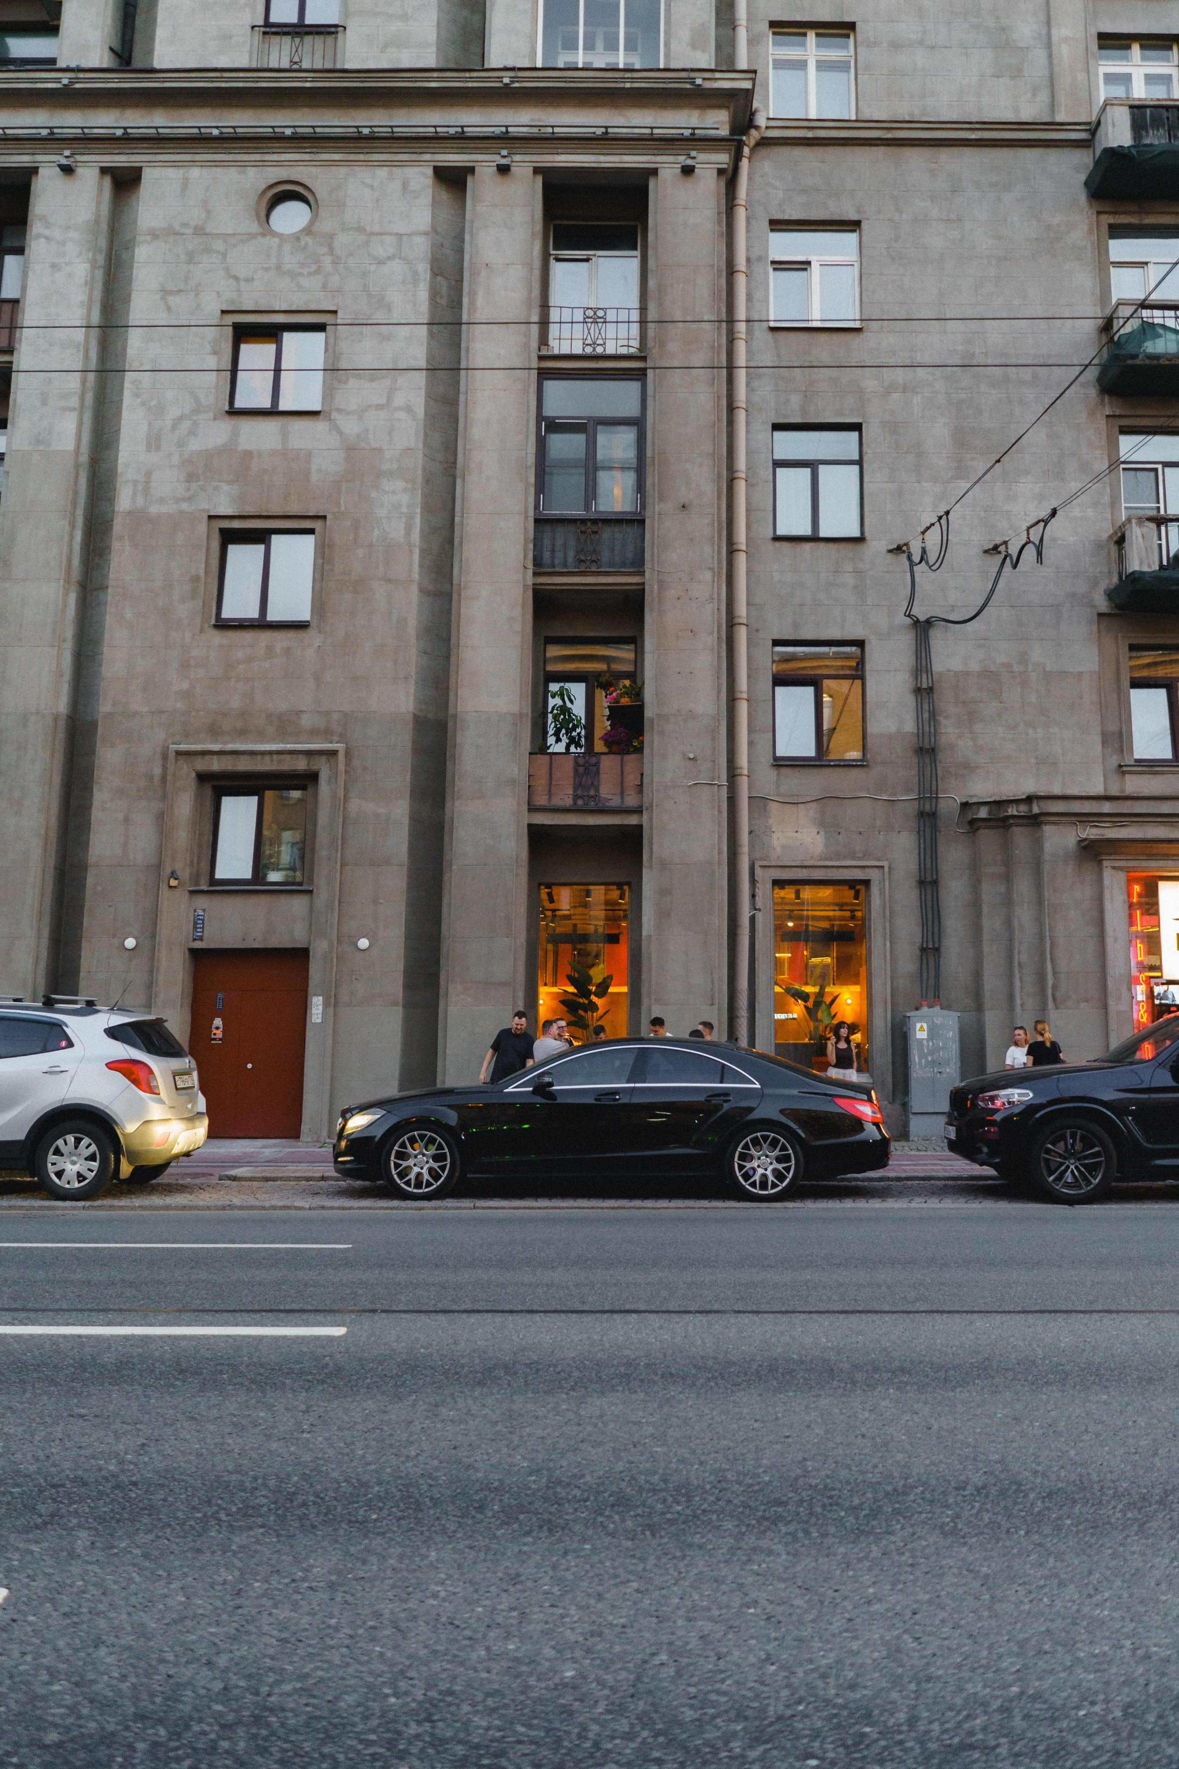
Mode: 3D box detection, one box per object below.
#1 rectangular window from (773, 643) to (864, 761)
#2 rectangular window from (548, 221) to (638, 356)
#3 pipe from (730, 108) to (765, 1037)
[{"bbox_3d":[3.462,-2.751,20.772,1.383,1.868,0.180,1,-10,1],"label":"rectangular window"},{"bbox_3d":[0.088,-9.407,21.924,1.452,2.450,0.180,1,-10,1],"label":"rectangular window"},{"bbox_3d":[2.282,-4.322,19.342,0.467,15.157,0.400,1,-9,1],"label":"pipe"}]

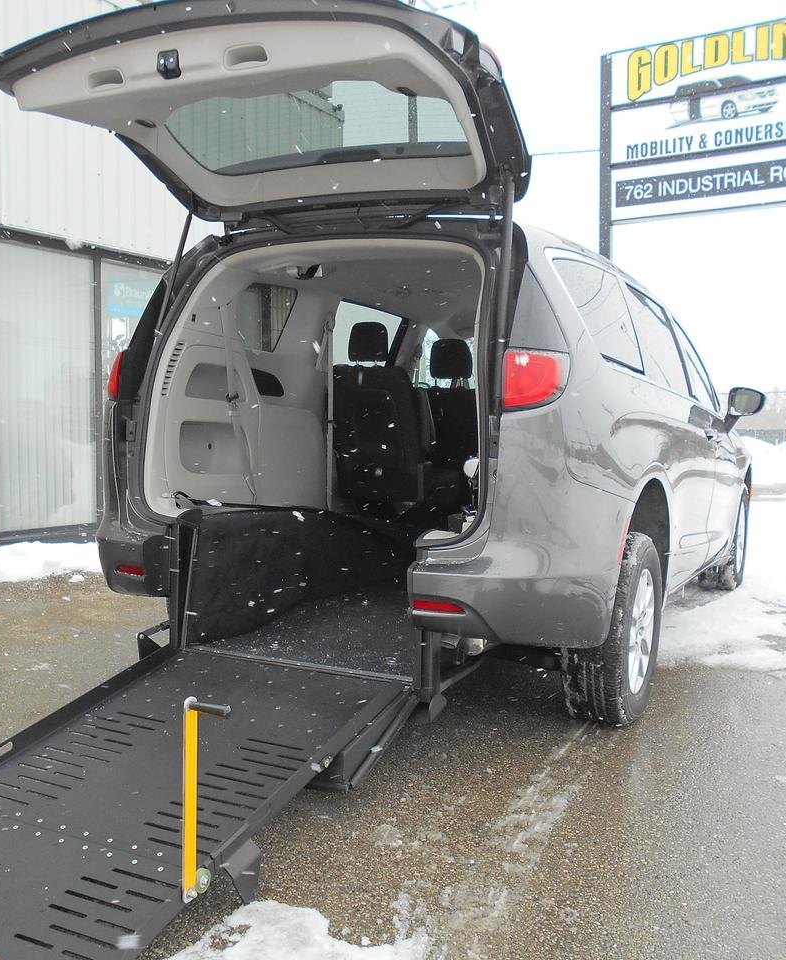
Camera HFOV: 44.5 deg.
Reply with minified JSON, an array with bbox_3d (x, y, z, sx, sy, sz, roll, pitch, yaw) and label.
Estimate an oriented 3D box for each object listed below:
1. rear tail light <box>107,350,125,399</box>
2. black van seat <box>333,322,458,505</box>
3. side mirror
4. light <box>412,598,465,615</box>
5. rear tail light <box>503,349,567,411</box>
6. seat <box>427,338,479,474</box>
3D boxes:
[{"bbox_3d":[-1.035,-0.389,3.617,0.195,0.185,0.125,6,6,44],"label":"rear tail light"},{"bbox_3d":[0.007,-0.293,4.882,0.510,0.950,0.660,4,5,27],"label":"black van seat"},{"bbox_3d":[2.082,-0.421,5.672,0.225,0.245,0.130,4,5,27],"label":"side mirror"},{"bbox_3d":[0.141,0.383,2.888,0.160,0.038,0.032,3,5,17],"label":"light"},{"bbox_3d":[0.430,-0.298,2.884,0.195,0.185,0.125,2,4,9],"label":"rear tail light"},{"bbox_3d":[0.476,-0.321,5.771,0.530,1.000,0.700,4,5,27],"label":"seat"}]

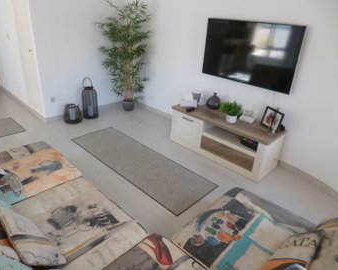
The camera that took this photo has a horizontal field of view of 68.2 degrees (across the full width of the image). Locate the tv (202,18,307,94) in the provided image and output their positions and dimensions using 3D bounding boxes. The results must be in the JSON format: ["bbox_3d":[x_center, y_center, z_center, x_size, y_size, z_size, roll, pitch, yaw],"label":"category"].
[{"bbox_3d":[0.881,-0.926,2.832,0.060,0.656,1.147,-22,36,-40],"label":"tv"}]

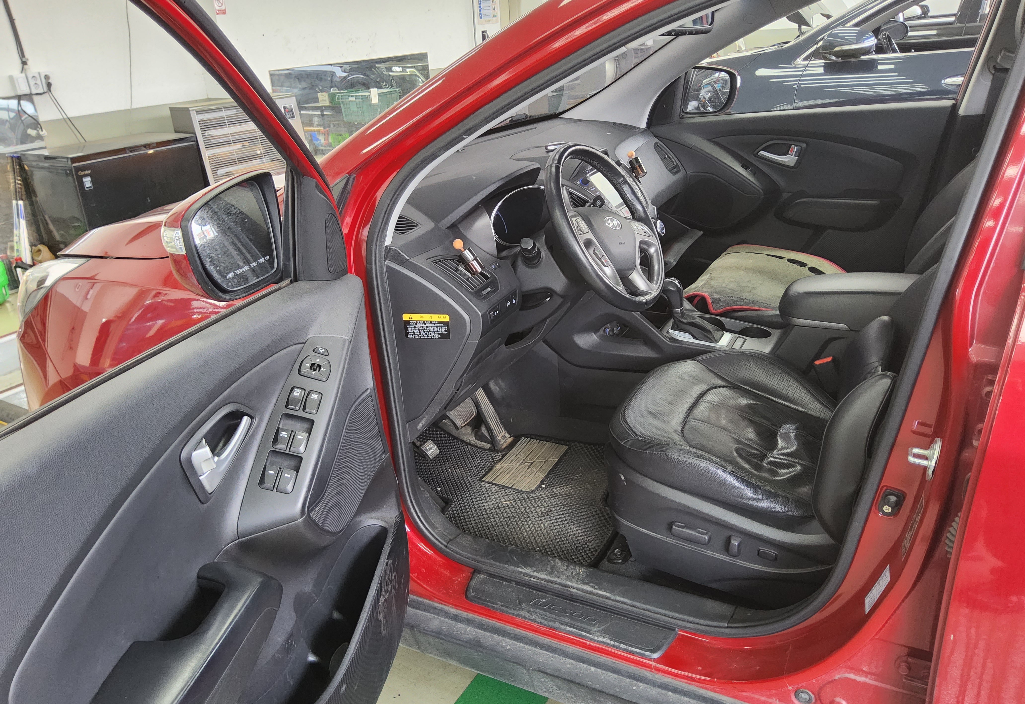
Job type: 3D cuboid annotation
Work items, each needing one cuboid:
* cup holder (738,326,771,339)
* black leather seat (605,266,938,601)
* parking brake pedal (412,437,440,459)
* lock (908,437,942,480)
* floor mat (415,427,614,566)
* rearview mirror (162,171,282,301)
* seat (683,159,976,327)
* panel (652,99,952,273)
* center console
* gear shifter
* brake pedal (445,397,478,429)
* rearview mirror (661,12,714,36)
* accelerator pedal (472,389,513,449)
[{"bbox_3d":[0.591,-0.018,1.812,0.080,0.065,0.080,8,27,27],"label":"cup holder"},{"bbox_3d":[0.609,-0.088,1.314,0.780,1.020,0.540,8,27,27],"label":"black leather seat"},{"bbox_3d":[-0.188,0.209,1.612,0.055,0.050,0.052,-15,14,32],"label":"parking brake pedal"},{"bbox_3d":[0.519,0.130,0.933,0.037,0.052,0.028,8,27,27],"label":"lock"},{"bbox_3d":[0.064,0.312,1.857,0.520,0.070,0.460,8,25,30],"label":"floor mat"},{"bbox_3d":[-0.422,-0.170,1.080,0.095,0.170,0.180,8,25,30],"label":"rearview mirror"},{"bbox_3d":[0.940,-0.363,1.937,0.840,1.080,0.530,8,25,30],"label":"seat"},{"bbox_3d":[0.827,-0.488,2.336,0.880,0.580,0.120,8,27,27],"label":"panel"},{"bbox_3d":[0.796,-0.047,1.701,0.360,0.260,0.190,8,25,30],"label":"center console"},{"bbox_3d":[0.435,-0.106,1.790,0.145,0.145,0.078,8,27,27],"label":"gear shifter"},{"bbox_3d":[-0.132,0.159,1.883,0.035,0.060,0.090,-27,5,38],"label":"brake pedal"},{"bbox_3d":[0.350,-0.722,1.611,0.250,0.070,0.050,-23,33,-37],"label":"rearview mirror"},{"bbox_3d":[-0.062,0.179,2.020,0.045,0.185,0.055,-19,9,37],"label":"accelerator pedal"}]

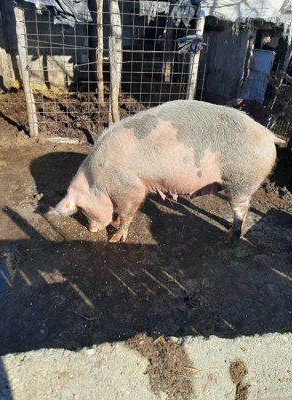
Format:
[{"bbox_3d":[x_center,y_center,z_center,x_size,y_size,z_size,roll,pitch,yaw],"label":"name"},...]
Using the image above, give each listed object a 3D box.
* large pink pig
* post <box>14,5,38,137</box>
[{"bbox_3d":[0.112,-0.181,2.168,1.580,0.955,0.480,1,28,-5],"label":"large pink pig"},{"bbox_3d":[-1.498,-1.587,3.996,0.120,1.514,0.120,3,28,-2],"label":"post"}]

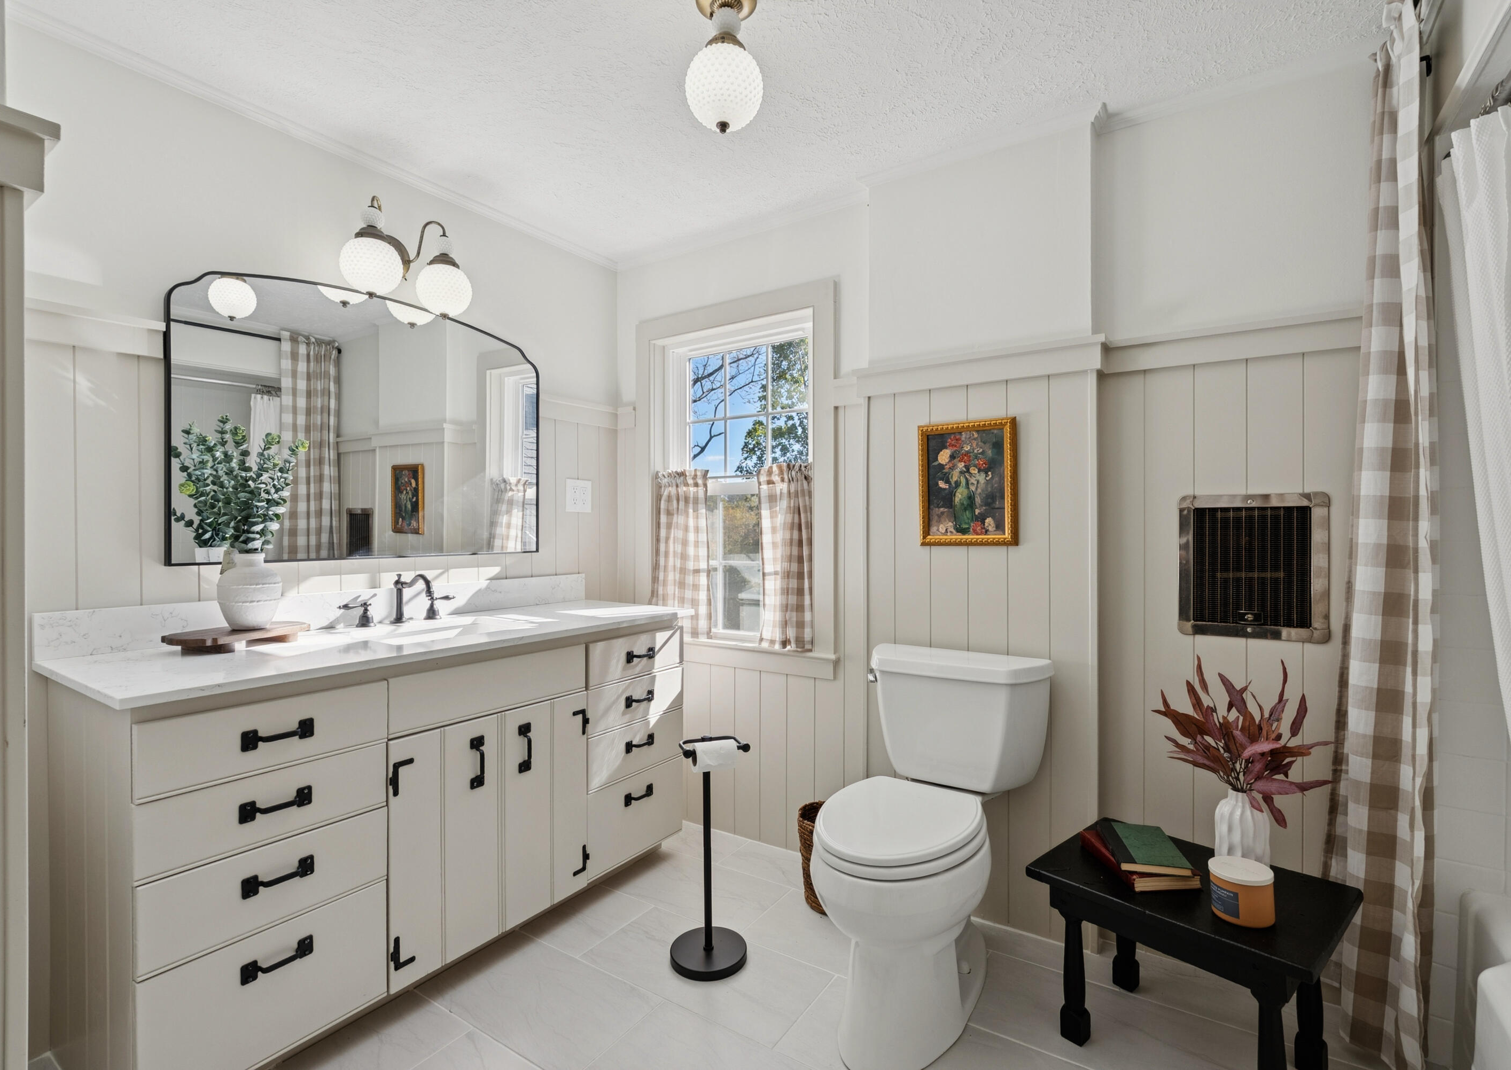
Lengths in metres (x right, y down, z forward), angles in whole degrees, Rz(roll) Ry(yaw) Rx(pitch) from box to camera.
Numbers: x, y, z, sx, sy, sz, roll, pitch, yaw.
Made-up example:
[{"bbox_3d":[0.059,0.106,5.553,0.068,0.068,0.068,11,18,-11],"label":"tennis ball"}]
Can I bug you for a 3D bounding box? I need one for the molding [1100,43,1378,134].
[{"bbox_3d":[1.172,-1.090,1.758,0.599,0.030,0.030,0,0,32],"label":"molding"}]

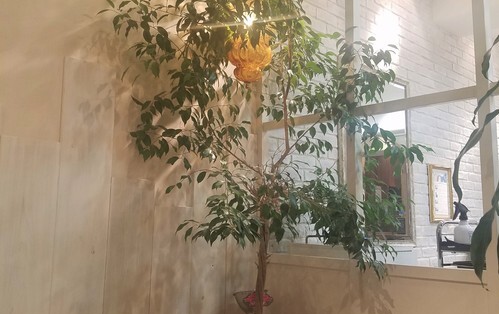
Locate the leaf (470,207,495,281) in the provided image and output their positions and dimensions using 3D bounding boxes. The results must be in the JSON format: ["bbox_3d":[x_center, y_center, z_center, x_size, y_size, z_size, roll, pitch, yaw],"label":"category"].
[{"bbox_3d":[0.606,0.226,1.300,0.055,0.195,0.040,5,-7,17],"label":"leaf"}]

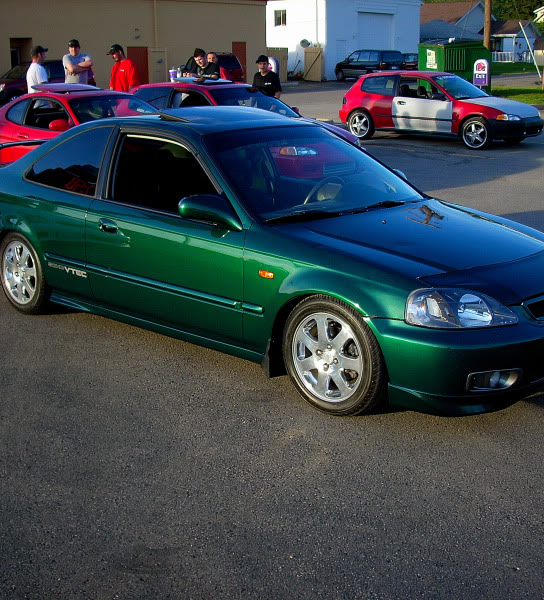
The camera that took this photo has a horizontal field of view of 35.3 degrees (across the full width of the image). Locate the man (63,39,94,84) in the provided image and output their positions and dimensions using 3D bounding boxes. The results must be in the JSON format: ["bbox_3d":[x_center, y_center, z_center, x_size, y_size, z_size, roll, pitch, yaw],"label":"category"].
[{"bbox_3d":[-2.891,-3.016,13.067,0.560,1.860,0.380,-3,16,-8],"label":"man"}]

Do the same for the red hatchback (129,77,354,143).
[{"bbox_3d":[-0.760,-2.446,12.543,4.390,1.340,1.700,13,21,40],"label":"red hatchback"}]

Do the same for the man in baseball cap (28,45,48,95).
[{"bbox_3d":[-3.538,-2.979,13.180,0.340,1.810,0.480,0,16,3],"label":"man in baseball cap"}]

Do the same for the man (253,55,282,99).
[{"bbox_3d":[-0.077,-2.915,13.311,0.520,1.720,0.360,1,16,7],"label":"man"}]

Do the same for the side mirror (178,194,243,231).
[{"bbox_3d":[-0.305,-0.450,4.303,0.220,0.150,0.200,13,21,39],"label":"side mirror"}]

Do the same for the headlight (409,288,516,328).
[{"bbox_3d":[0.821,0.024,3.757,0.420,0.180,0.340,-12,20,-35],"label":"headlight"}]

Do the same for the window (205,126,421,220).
[{"bbox_3d":[0.281,-0.743,4.876,1.400,0.150,0.800,-18,53,-46],"label":"window"}]

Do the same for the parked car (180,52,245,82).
[{"bbox_3d":[-1.988,-7.497,29.060,1.770,1.680,4.450,2,17,10],"label":"parked car"}]

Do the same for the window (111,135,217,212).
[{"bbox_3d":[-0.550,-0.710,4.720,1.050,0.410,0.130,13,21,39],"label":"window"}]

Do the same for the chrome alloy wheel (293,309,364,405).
[{"bbox_3d":[0.311,0.273,4.183,0.435,0.435,0.170,13,21,39],"label":"chrome alloy wheel"}]

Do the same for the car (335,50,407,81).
[{"bbox_3d":[5.363,-13.177,48.337,1.870,1.750,4.750,-10,19,-31],"label":"car"}]

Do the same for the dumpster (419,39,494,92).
[{"bbox_3d":[6.635,-8.327,30.918,1.850,1.950,2.000,-4,17,-13],"label":"dumpster"}]

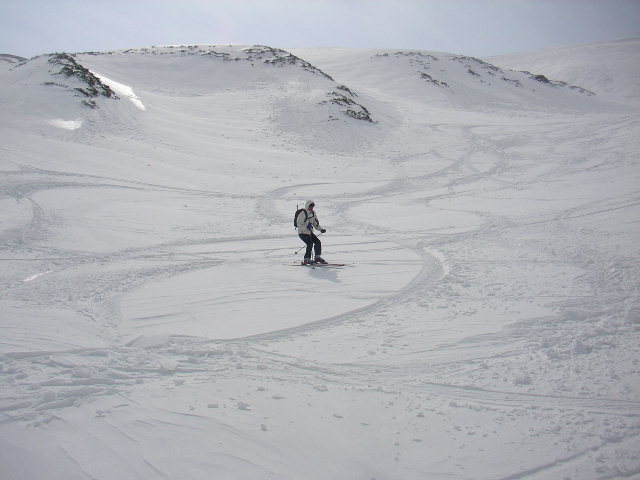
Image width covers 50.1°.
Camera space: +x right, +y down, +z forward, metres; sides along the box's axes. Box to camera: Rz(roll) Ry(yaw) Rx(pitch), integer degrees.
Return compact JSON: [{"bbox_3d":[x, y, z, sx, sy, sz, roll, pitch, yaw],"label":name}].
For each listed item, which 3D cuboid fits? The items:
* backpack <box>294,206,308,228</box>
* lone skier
[{"bbox_3d":[-0.487,-0.585,18.020,0.240,0.520,0.320,18,12,35],"label":"backpack"},{"bbox_3d":[-0.222,-0.191,17.900,0.660,1.670,0.600,2,3,37],"label":"lone skier"}]

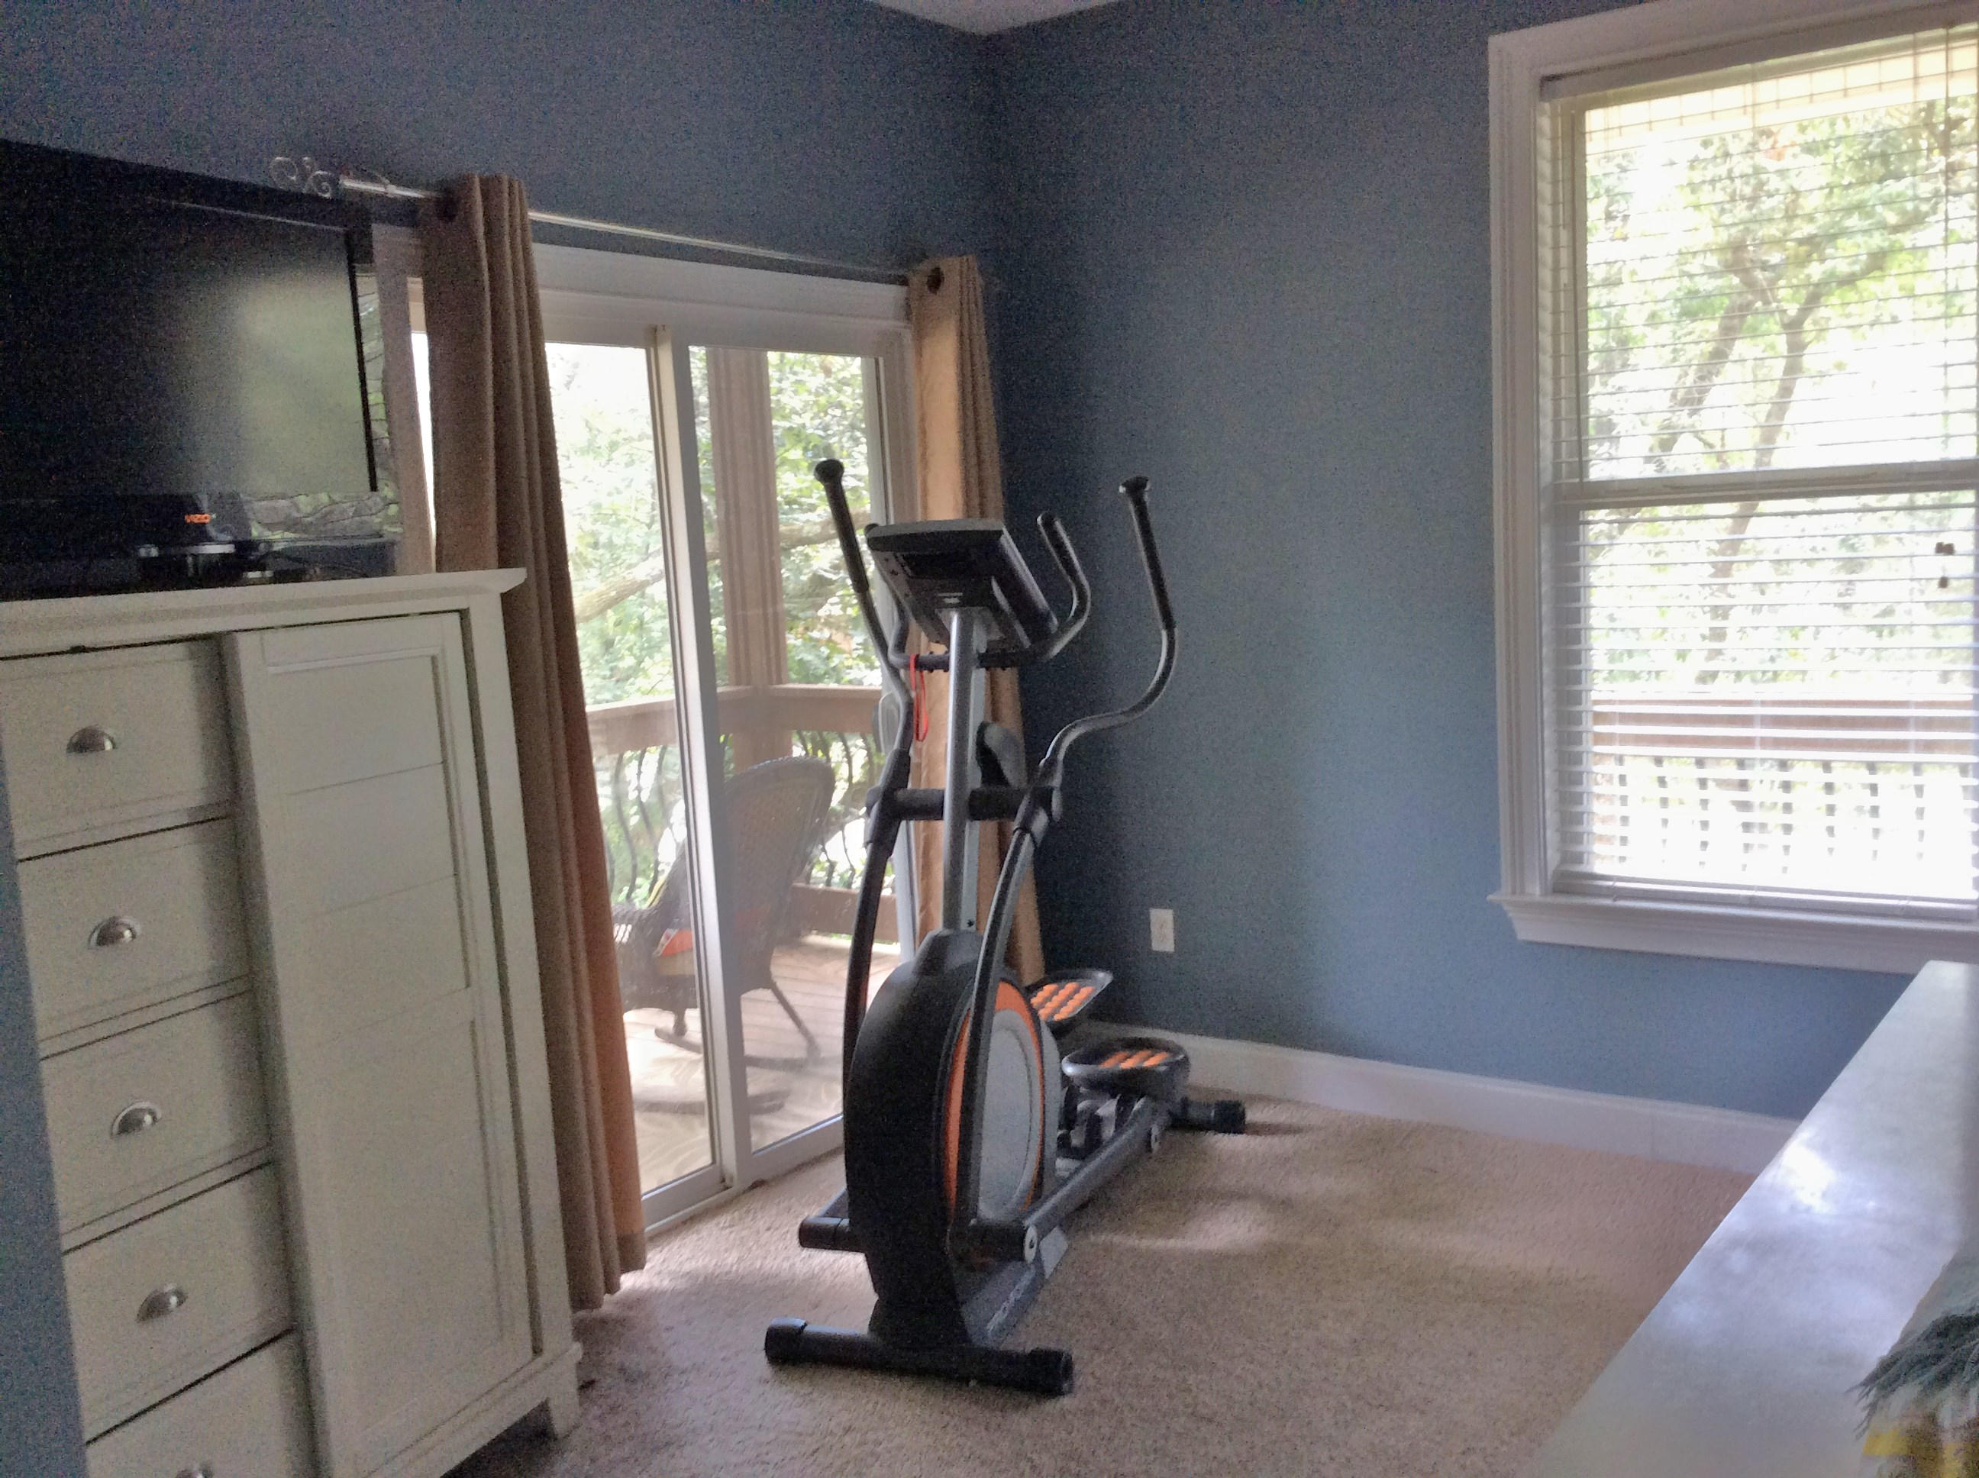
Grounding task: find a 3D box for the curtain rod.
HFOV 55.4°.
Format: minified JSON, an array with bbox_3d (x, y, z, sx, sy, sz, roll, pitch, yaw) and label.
[{"bbox_3d":[-0.613,-1.065,4.051,0.090,0.090,2.100,1,8,37],"label":"curtain rod"}]

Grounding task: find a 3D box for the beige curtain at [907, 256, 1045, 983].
[{"bbox_3d":[-0.018,-0.143,4.853,0.140,2.170,0.370,1,8,37],"label":"beige curtain"}]

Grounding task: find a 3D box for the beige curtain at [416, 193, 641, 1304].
[{"bbox_3d":[-0.882,0.024,3.675,0.150,2.190,0.340,1,8,37],"label":"beige curtain"}]

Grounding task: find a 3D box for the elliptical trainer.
[{"bbox_3d":[0.063,0.229,3.896,0.630,1.640,1.510,-1,7,18],"label":"elliptical trainer"}]

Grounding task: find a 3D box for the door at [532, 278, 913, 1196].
[{"bbox_3d":[-0.657,0.012,4.222,0.120,2.080,1.680,1,8,37],"label":"door"}]

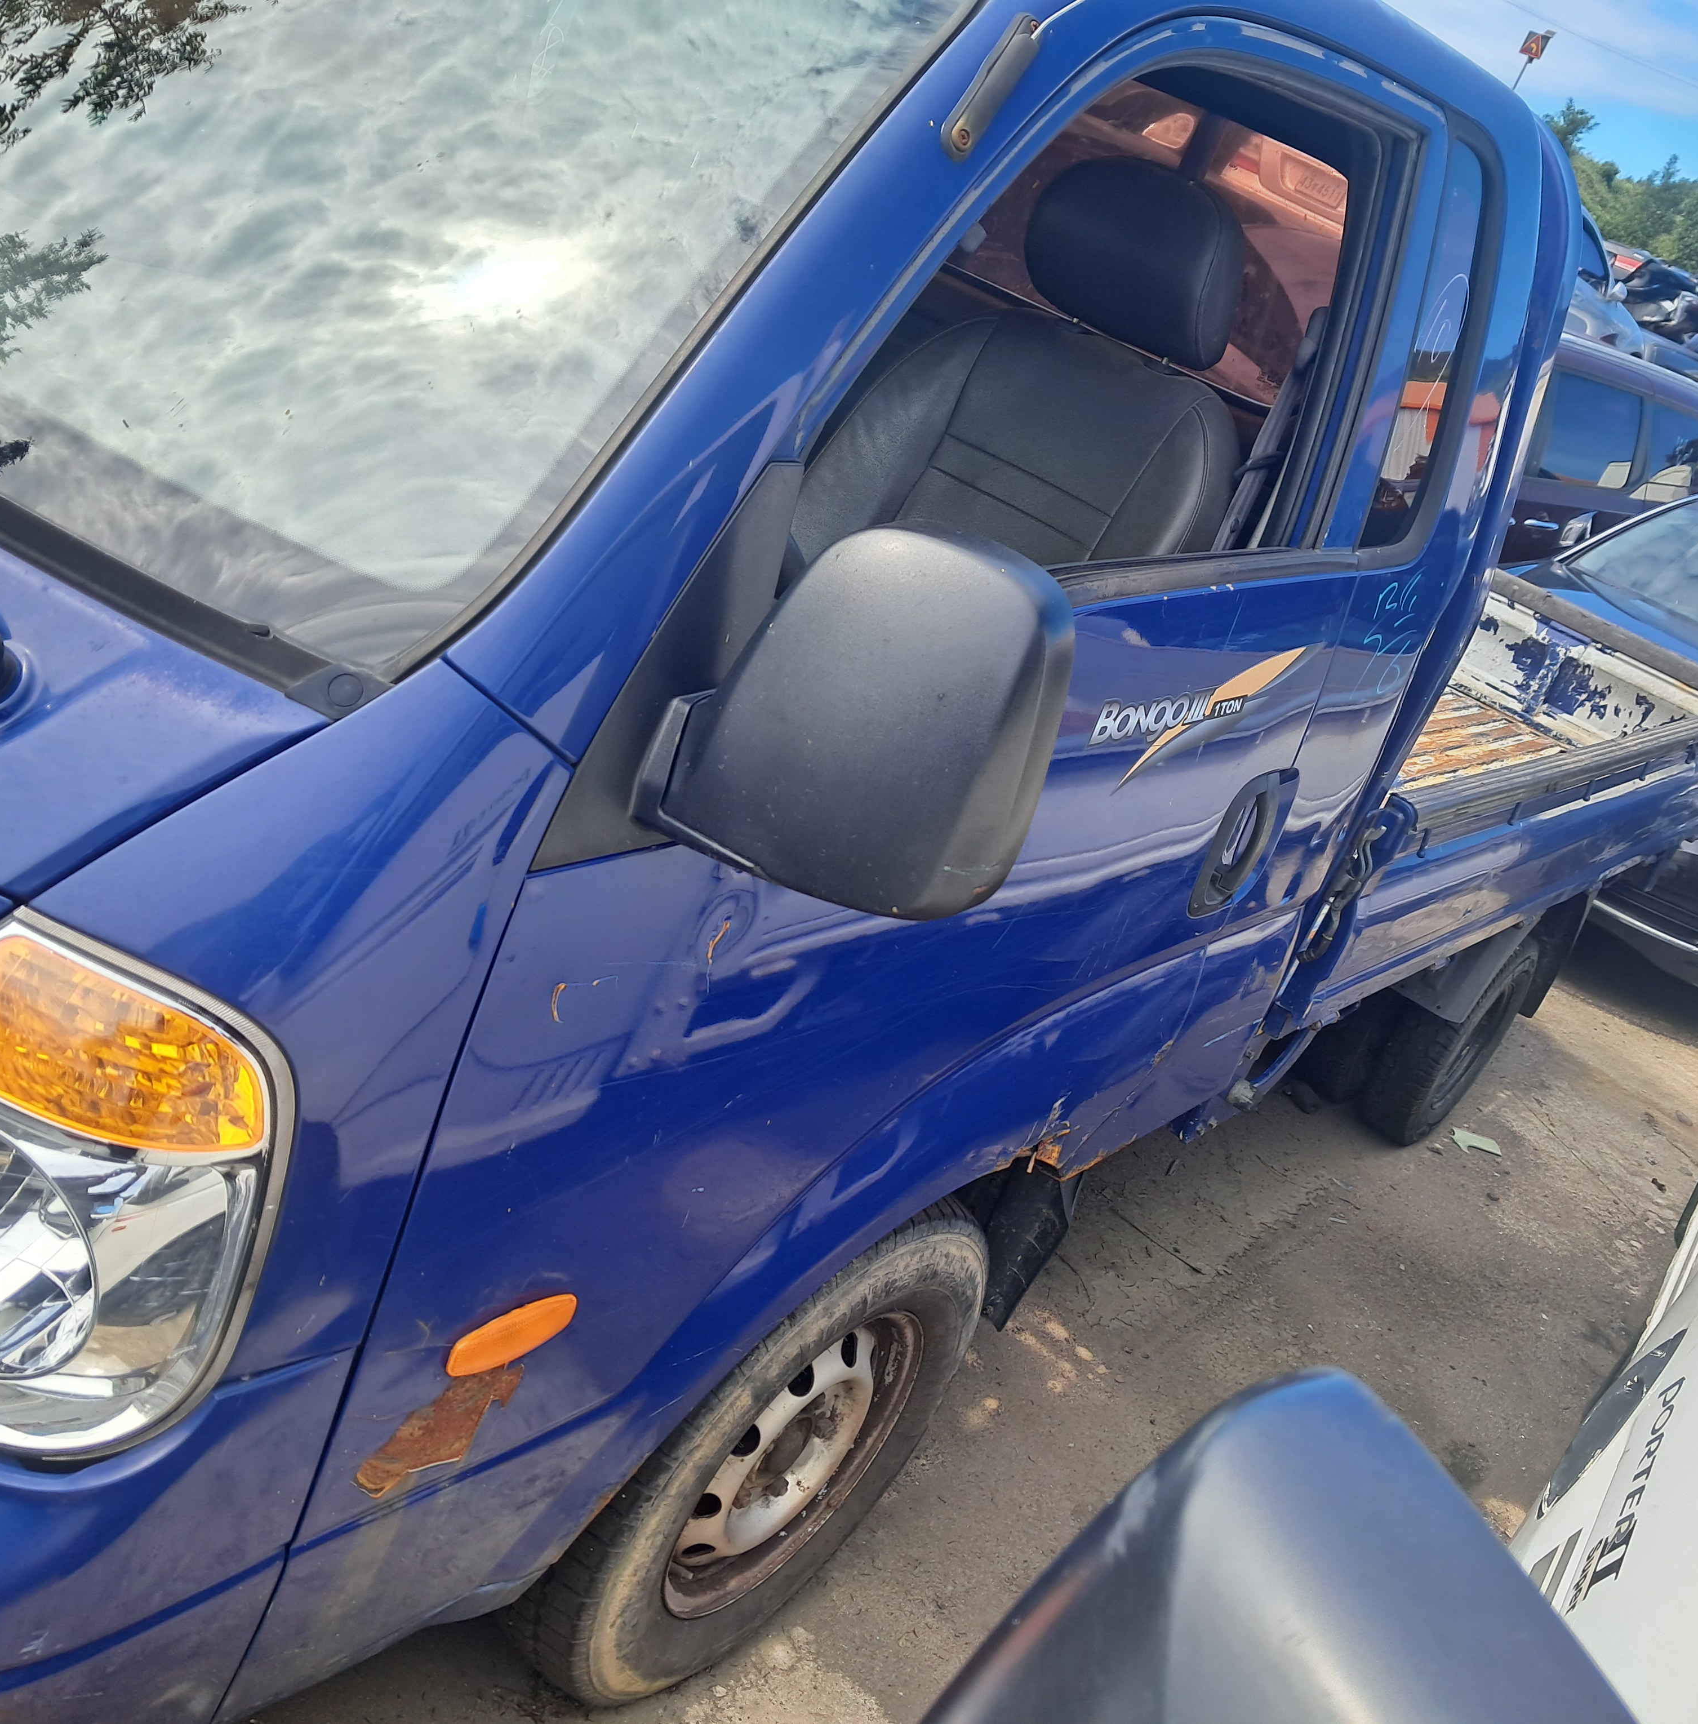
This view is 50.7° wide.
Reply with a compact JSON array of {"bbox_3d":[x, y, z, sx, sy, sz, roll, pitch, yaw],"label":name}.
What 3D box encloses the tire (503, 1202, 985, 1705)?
[{"bbox_3d":[-0.117,0.618,2.009,0.198,0.660,0.660,34,25,28],"label":"tire"}]

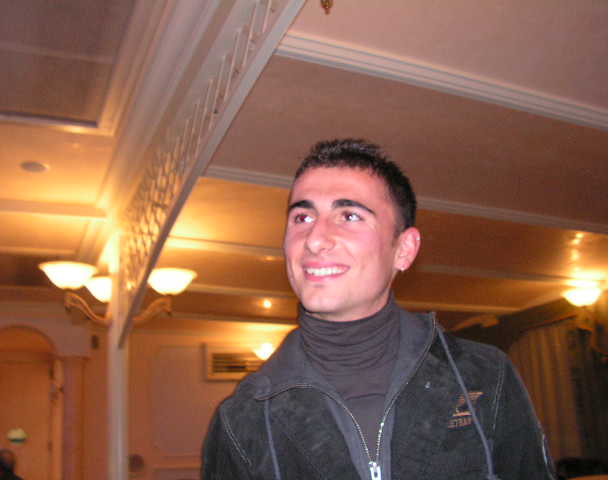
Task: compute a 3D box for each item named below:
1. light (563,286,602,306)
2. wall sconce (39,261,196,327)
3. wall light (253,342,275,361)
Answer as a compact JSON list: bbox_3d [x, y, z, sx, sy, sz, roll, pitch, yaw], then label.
[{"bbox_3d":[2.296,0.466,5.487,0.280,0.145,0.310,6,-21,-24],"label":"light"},{"bbox_3d":[-1.051,0.349,3.693,0.845,0.305,0.571,6,-21,-24],"label":"wall sconce"},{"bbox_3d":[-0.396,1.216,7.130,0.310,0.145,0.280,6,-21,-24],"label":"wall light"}]

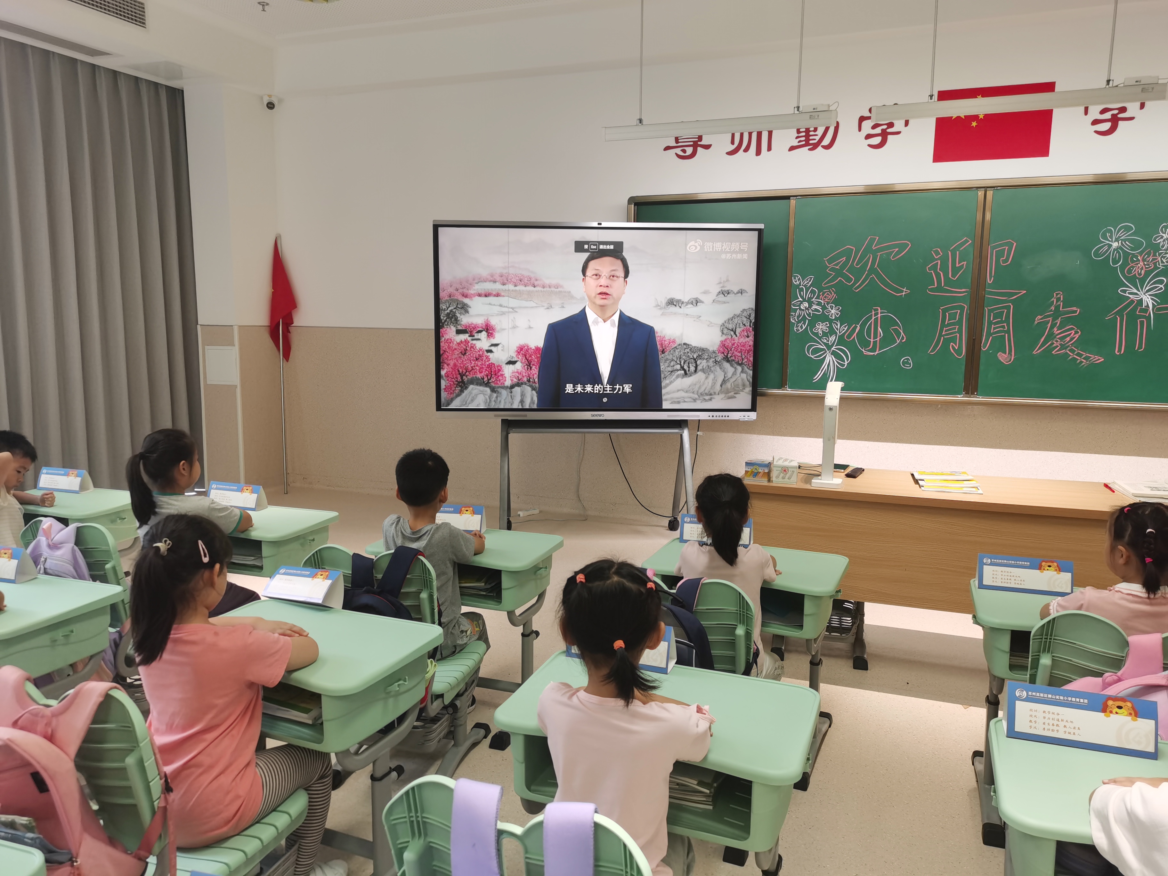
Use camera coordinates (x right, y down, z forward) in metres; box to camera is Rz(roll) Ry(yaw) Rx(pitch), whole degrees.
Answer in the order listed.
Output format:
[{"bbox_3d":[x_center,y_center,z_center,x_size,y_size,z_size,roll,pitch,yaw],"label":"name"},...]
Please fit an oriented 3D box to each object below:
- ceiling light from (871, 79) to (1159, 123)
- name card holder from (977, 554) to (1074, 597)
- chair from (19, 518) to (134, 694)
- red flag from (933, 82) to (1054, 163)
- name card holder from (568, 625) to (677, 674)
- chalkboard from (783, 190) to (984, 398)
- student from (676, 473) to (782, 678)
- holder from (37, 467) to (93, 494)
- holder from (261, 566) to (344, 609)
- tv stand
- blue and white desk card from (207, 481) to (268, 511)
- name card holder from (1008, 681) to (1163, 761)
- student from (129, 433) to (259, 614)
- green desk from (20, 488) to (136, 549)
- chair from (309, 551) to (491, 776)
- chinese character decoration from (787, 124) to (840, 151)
[{"bbox_3d":[1.977,-1.550,4.206,1.235,0.095,0.100,4,8,22],"label":"ceiling light"},{"bbox_3d":[1.273,0.391,2.634,0.245,0.094,0.090,4,8,23],"label":"name card holder"},{"bbox_3d":[-1.492,0.603,3.001,0.450,0.730,0.440,4,8,23],"label":"chair"},{"bbox_3d":[2.256,-1.739,5.026,0.592,0.392,0.015,4,8,23],"label":"red flag"},{"bbox_3d":[0.089,0.476,2.153,0.252,0.097,0.076,3,8,22],"label":"name card holder"},{"bbox_3d":[1.714,-0.835,5.323,1.026,1.152,0.040,4,8,23],"label":"chalkboard"},{"bbox_3d":[0.403,0.551,2.640,0.350,0.950,0.510,4,8,23],"label":"student"},{"bbox_3d":[-2.346,0.187,4.118,0.252,0.097,0.076,3,8,18],"label":"holder"},{"bbox_3d":[-0.767,0.408,2.521,0.252,0.097,0.076,-1,-22,34],"label":"holder"},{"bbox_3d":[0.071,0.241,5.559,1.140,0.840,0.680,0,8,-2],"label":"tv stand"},{"bbox_3d":[-1.436,0.237,3.768,0.252,0.097,0.076,3,8,19],"label":"blue and white desk card"},{"bbox_3d":[0.943,0.529,1.735,0.252,0.097,0.076,3,8,19],"label":"name card holder"},{"bbox_3d":[-1.392,0.466,3.240,0.470,1.010,0.560,5,9,28],"label":"student"},{"bbox_3d":[-2.134,0.546,3.840,0.600,0.600,0.450,4,8,23],"label":"green desk"},{"bbox_3d":[-0.531,0.656,2.813,0.455,0.760,0.540,3,8,19],"label":"chair"},{"bbox_3d":[1.379,-1.859,5.489,0.300,0.262,0.020,4,8,22],"label":"chinese character decoration"}]

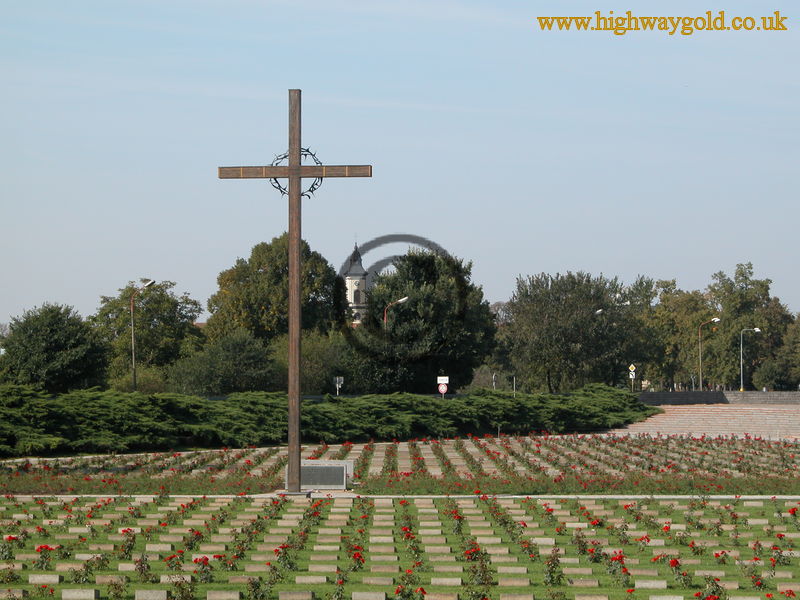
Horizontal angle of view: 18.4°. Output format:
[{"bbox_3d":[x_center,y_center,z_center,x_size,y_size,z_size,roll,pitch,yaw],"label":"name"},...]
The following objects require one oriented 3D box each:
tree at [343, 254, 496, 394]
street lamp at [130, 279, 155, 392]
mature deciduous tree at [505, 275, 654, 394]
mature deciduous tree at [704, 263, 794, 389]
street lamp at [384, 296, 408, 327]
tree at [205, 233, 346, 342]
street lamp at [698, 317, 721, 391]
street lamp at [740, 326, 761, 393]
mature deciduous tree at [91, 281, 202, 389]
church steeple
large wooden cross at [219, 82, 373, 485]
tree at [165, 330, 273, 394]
[{"bbox_3d":[1.475,2.193,197.016,12.000,12.290,11.500,0,-2,0],"label":"tree"},{"bbox_3d":[-18.170,2.760,175.005,1.950,8.350,0.380,-1,-2,30],"label":"street lamp"},{"bbox_3d":[17.957,3.284,246.027,15.120,12.040,13.000,0,-2,0],"label":"mature deciduous tree"},{"bbox_3d":[45.511,3.478,322.063,11.720,16.730,11.000,0,-2,0],"label":"mature deciduous tree"},{"bbox_3d":[-0.231,3.934,189.964,2.000,8.410,0.350,-1,-2,34],"label":"street lamp"},{"bbox_3d":[-10.737,1.481,213.042,12.300,14.610,12.000,0,-2,0],"label":"tree"},{"bbox_3d":[35.199,6.257,280.948,2.450,8.430,0.400,-1,-2,22],"label":"street lamp"},{"bbox_3d":[40.483,6.943,284.927,2.300,7.320,0.400,-1,-2,17],"label":"street lamp"},{"bbox_3d":[-20.196,3.058,197.008,8.920,9.230,8.600,0,-2,0],"label":"mature deciduous tree"},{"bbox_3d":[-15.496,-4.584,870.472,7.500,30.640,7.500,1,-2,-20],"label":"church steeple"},{"bbox_3d":[-3.140,-0.272,74.121,4.600,12.110,0.380,0,-2,9],"label":"large wooden cross"},{"bbox_3d":[-13.787,4.834,190.945,8.190,5.270,7.500,0,-2,0],"label":"tree"}]

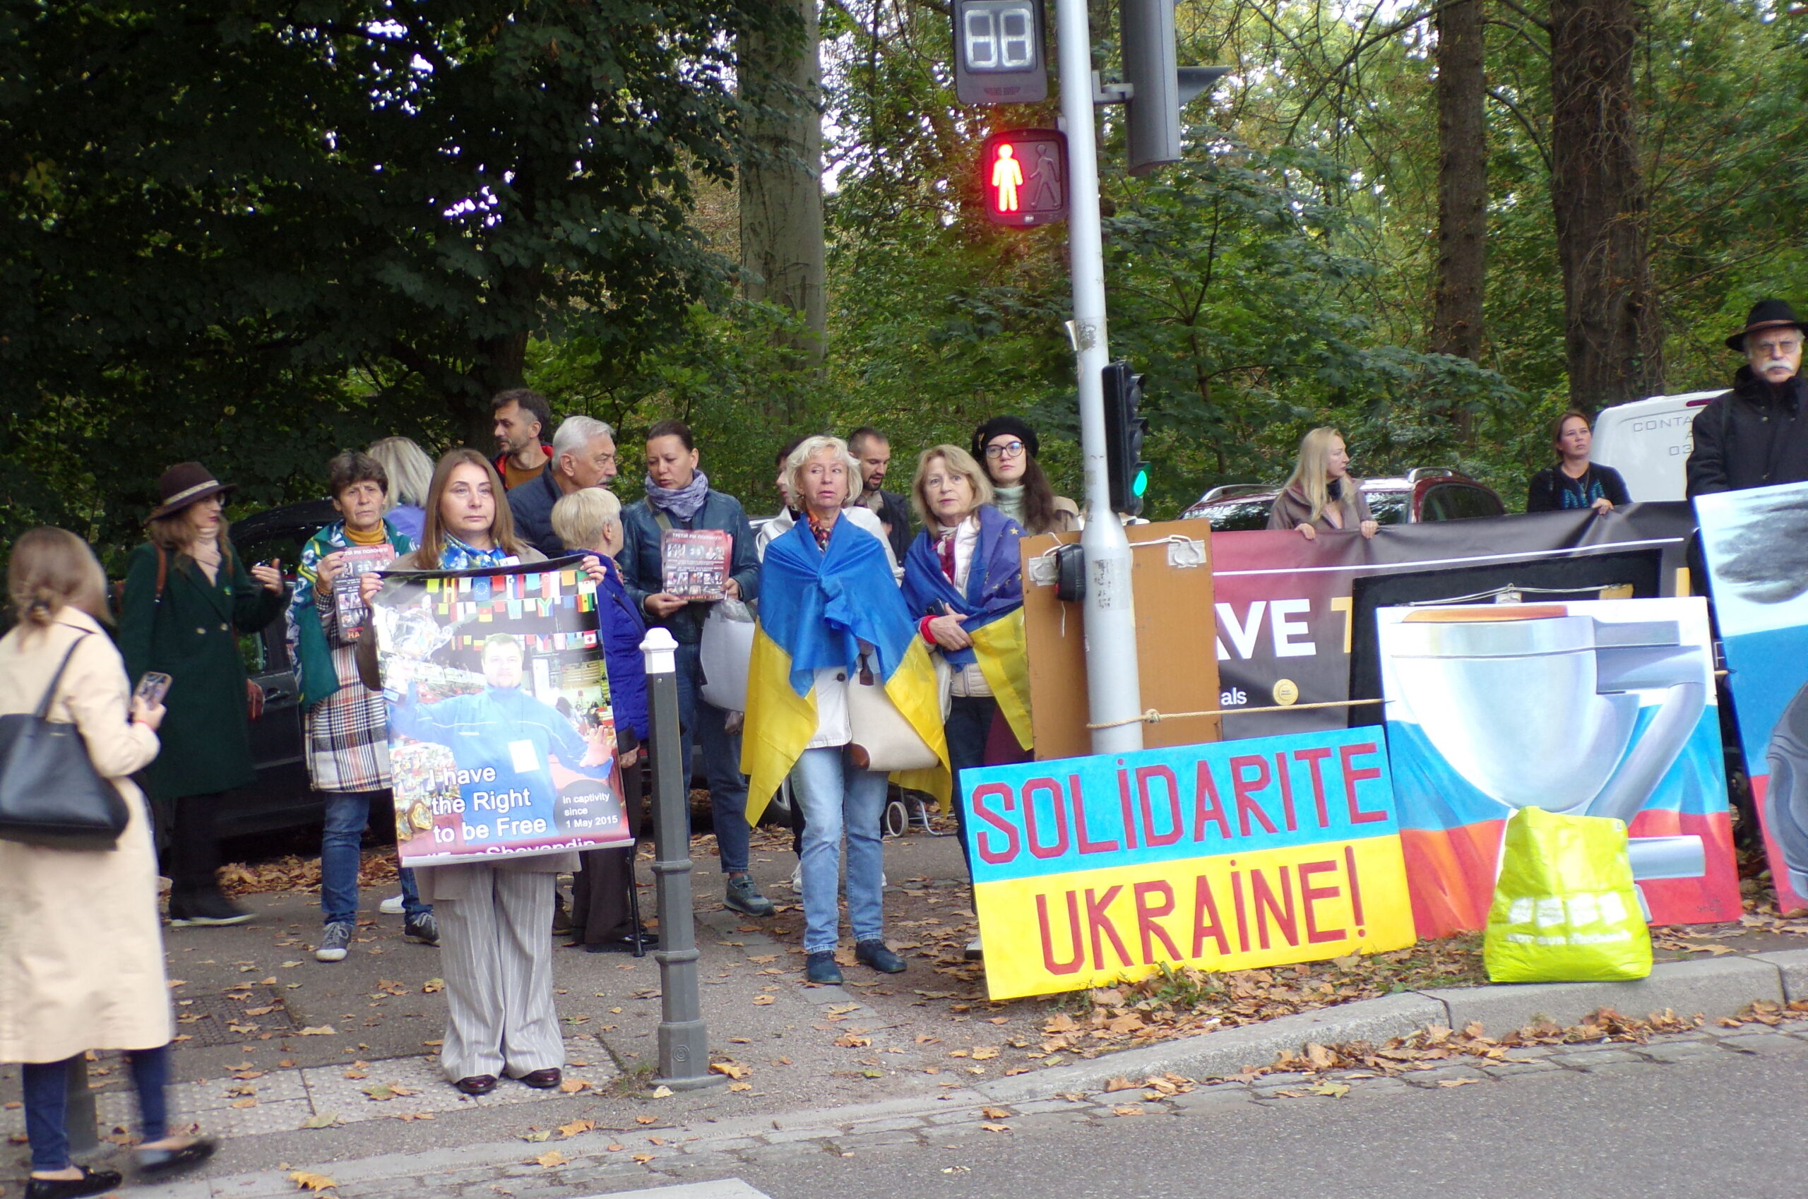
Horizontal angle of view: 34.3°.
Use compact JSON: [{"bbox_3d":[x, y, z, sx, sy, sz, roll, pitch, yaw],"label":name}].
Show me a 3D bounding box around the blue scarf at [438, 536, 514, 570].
[{"bbox_3d":[-1.110,-0.108,7.600,0.230,0.170,0.190,-3,3,0],"label":"blue scarf"}]

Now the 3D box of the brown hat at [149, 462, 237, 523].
[{"bbox_3d":[-2.593,-0.397,10.600,0.330,0.150,0.310,-21,2,1],"label":"brown hat"}]

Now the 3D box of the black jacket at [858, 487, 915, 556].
[{"bbox_3d":[-0.167,-0.093,11.000,0.480,0.680,0.290,-5,4,-25],"label":"black jacket"}]

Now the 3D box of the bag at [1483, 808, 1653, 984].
[{"bbox_3d":[1.875,0.831,8.306,0.450,0.470,0.220,-3,3,3],"label":"bag"}]

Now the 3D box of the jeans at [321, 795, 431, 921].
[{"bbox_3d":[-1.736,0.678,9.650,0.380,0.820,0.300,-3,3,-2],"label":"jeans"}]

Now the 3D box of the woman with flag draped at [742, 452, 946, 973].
[{"bbox_3d":[-0.172,0.338,8.800,0.620,1.640,0.450,-4,4,-2],"label":"woman with flag draped"}]

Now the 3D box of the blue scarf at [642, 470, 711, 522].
[{"bbox_3d":[-0.758,-0.346,9.750,0.235,0.175,0.220,-3,4,14],"label":"blue scarf"}]

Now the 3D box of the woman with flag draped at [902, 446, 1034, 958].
[{"bbox_3d":[0.197,0.320,9.150,0.500,1.610,0.400,-3,4,9],"label":"woman with flag draped"}]

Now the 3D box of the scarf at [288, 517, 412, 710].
[{"bbox_3d":[-1.810,0.046,9.600,0.440,0.640,0.350,-4,4,-8],"label":"scarf"}]

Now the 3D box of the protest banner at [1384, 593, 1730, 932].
[{"bbox_3d":[1.890,0.480,8.422,1.040,0.950,0.030,-2,-8,-13],"label":"protest banner"}]

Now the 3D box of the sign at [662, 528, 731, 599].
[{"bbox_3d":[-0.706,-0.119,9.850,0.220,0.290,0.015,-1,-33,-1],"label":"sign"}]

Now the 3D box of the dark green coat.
[{"bbox_3d":[-2.525,0.257,10.550,0.430,0.930,0.470,-1,5,41],"label":"dark green coat"}]

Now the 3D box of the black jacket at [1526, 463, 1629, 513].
[{"bbox_3d":[2.918,-0.289,12.600,0.470,0.620,0.280,-3,3,3],"label":"black jacket"}]

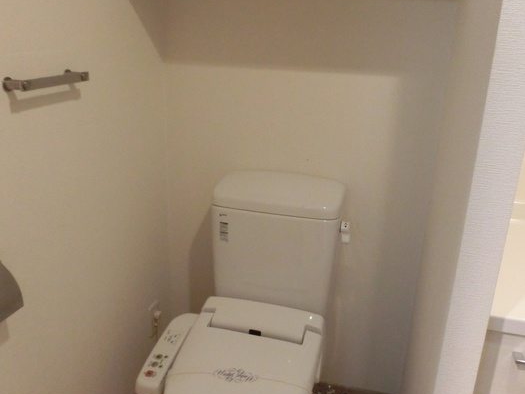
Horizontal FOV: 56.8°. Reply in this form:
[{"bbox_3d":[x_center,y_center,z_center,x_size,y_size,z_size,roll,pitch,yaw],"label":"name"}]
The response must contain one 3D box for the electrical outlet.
[{"bbox_3d":[-0.405,0.466,1.822,0.013,0.119,0.070,7,20,13],"label":"electrical outlet"}]

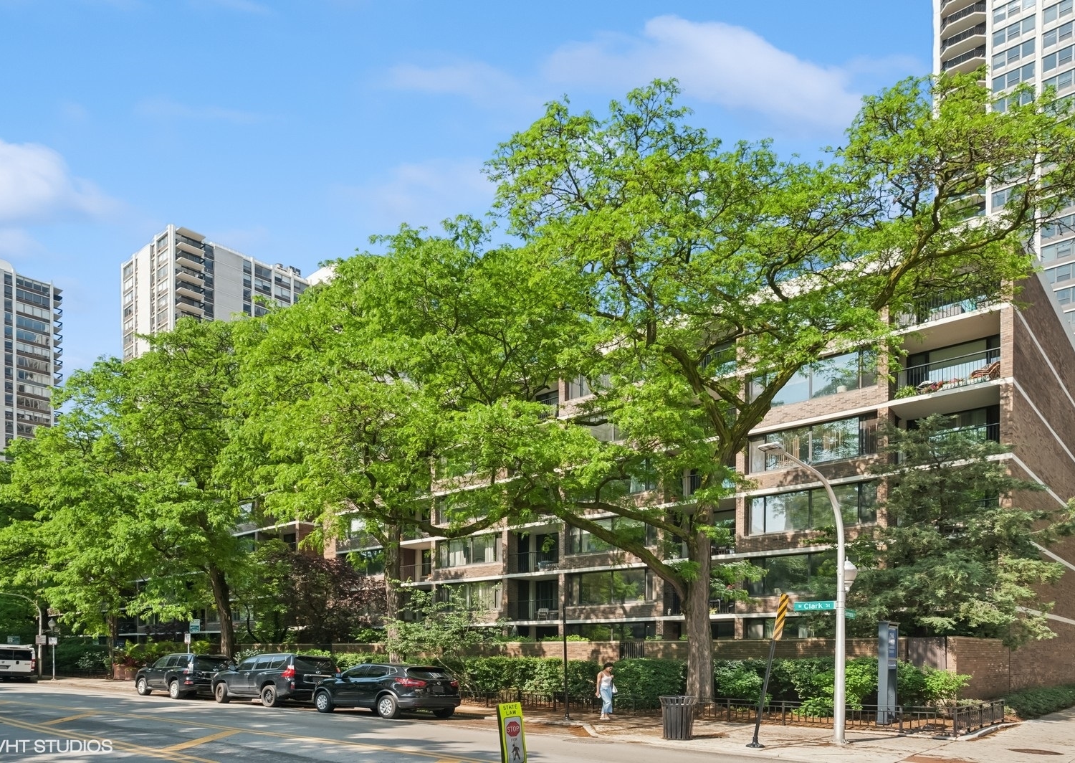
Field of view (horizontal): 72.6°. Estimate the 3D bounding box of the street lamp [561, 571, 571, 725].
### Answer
[{"bbox_3d":[0.780,7.410,20.591,0.250,3.910,0.250,0,-18,0],"label":"street lamp"}]

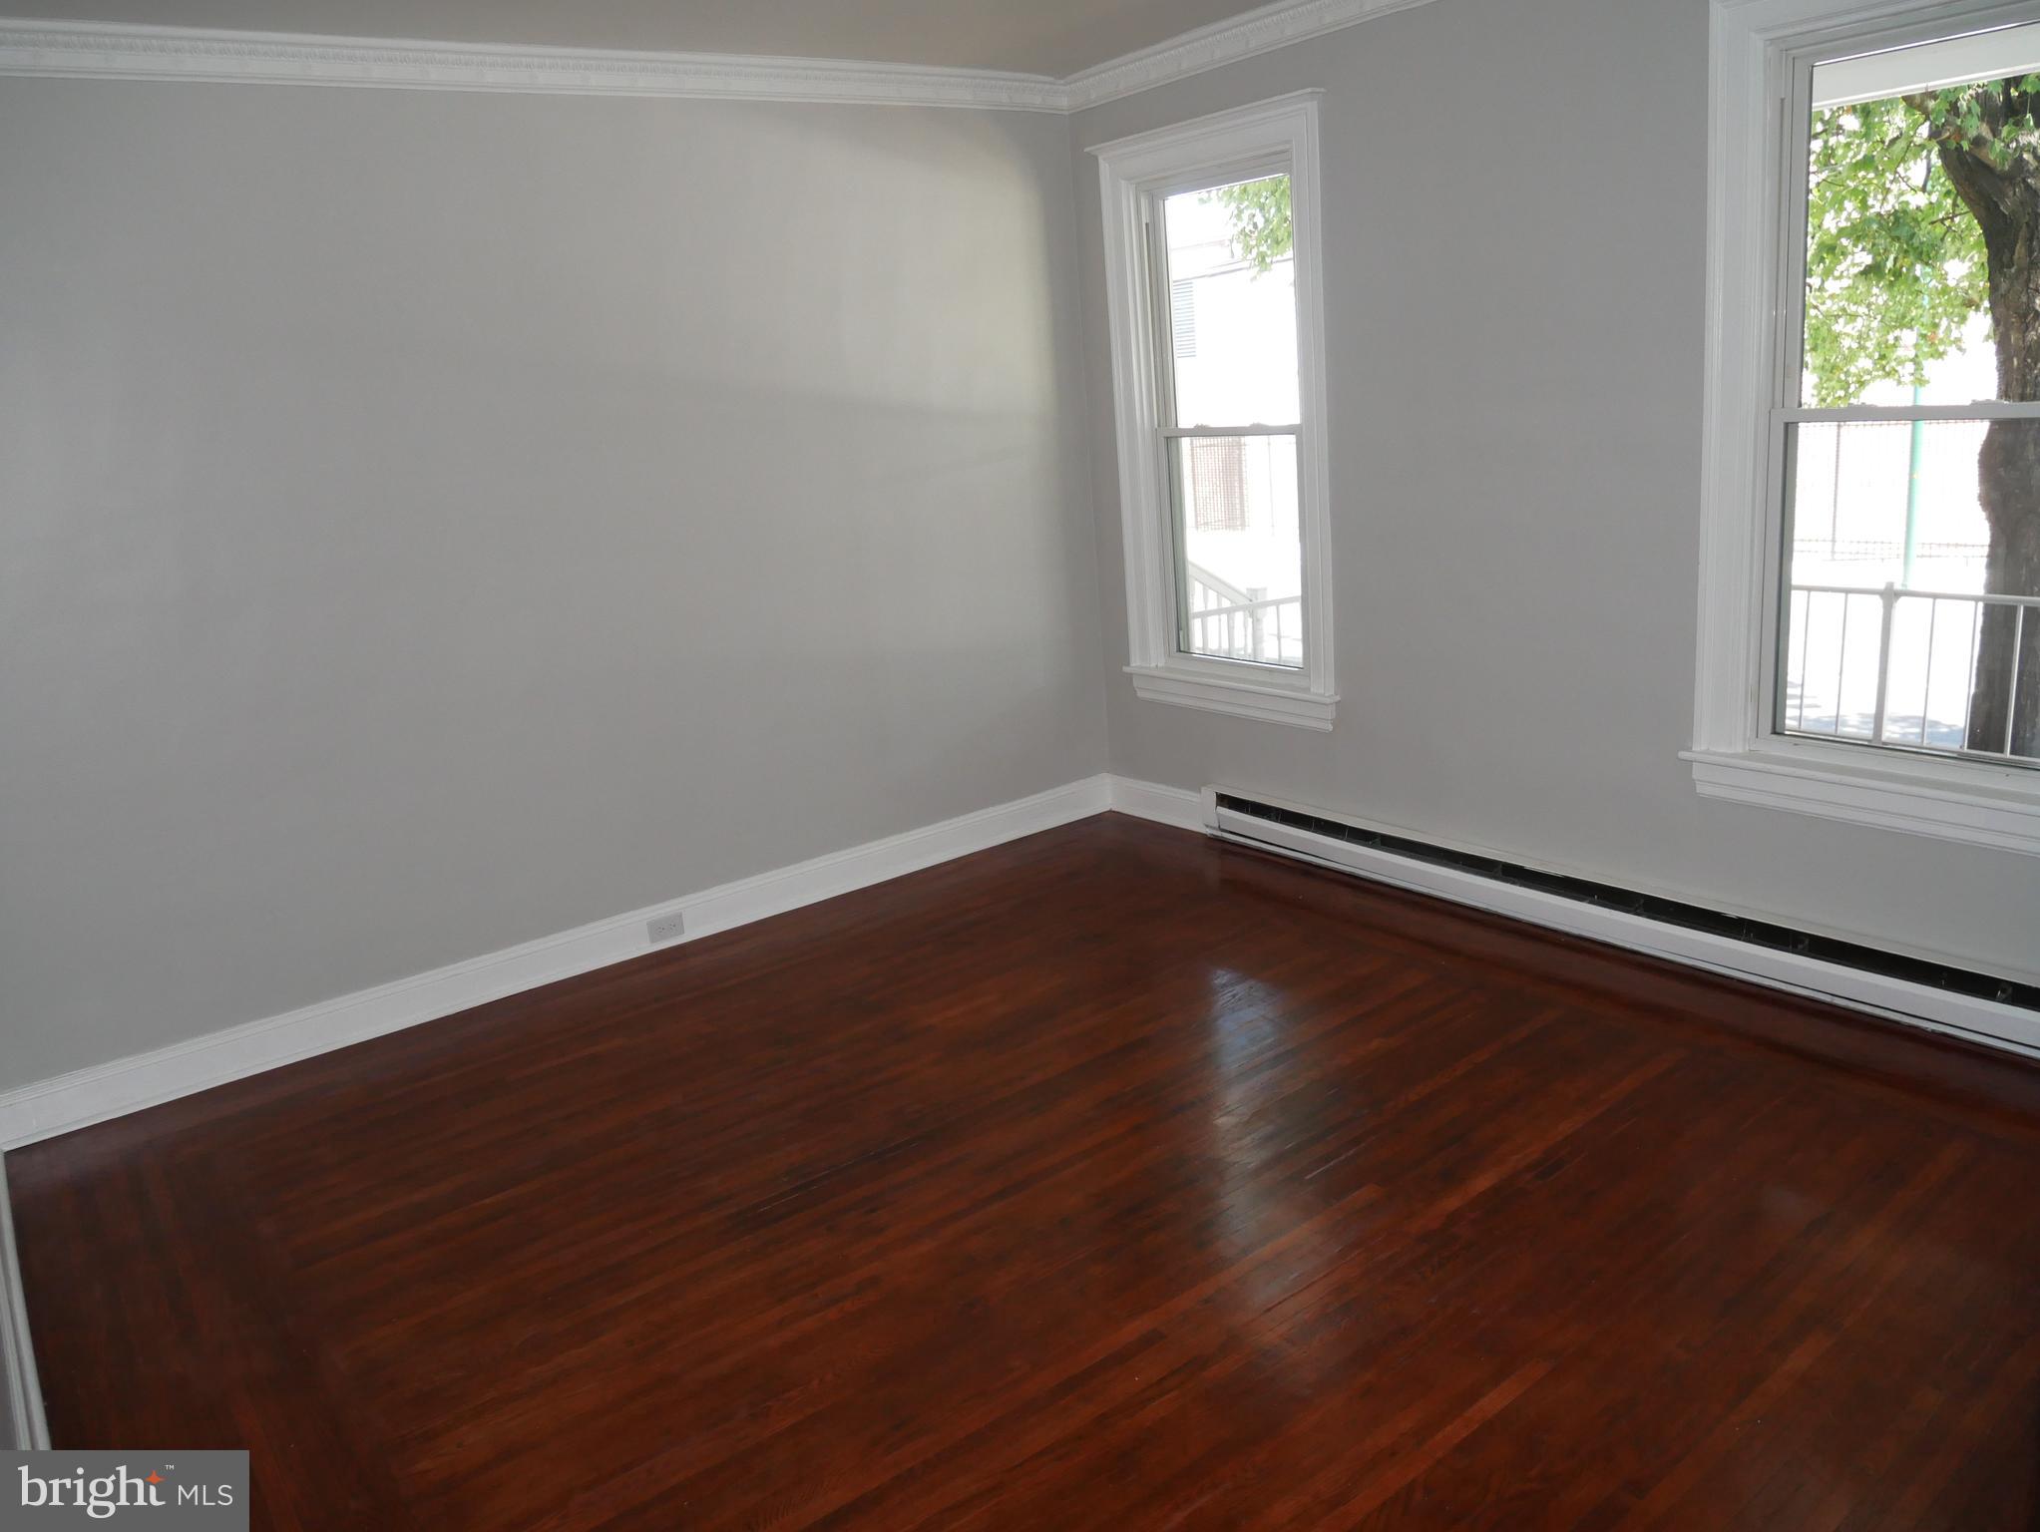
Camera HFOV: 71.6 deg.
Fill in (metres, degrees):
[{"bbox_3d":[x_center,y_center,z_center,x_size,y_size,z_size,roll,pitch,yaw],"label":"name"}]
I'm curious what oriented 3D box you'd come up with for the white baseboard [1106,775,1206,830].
[{"bbox_3d":[0.502,0.139,5.182,0.020,0.143,0.507,-15,18,-34],"label":"white baseboard"}]

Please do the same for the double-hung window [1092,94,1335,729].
[{"bbox_3d":[0.638,-1.073,4.541,0.120,1.837,0.989,-15,18,-34],"label":"double-hung window"}]

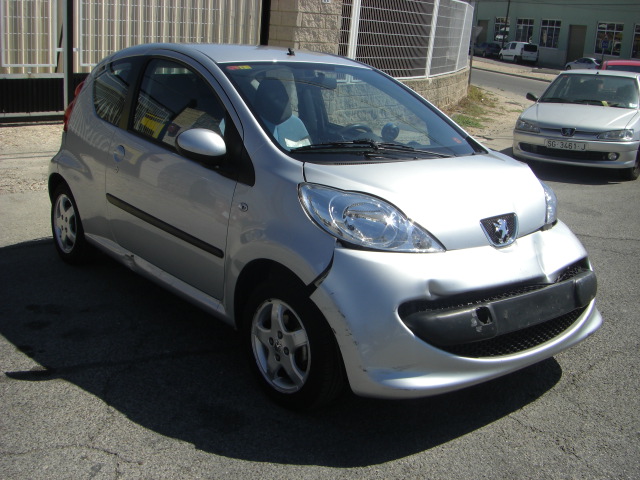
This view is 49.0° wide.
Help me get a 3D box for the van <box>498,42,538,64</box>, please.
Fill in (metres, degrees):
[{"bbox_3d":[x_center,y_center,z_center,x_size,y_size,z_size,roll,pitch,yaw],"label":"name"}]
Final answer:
[{"bbox_3d":[19.333,-18.251,68.500,1.800,1.860,4.400,-1,17,-16],"label":"van"}]

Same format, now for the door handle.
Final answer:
[{"bbox_3d":[-1.054,-0.457,3.707,0.045,0.090,0.130,-8,18,-39],"label":"door handle"}]

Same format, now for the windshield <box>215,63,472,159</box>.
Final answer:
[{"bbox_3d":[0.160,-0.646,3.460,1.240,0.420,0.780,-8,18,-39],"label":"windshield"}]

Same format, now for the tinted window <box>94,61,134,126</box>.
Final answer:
[{"bbox_3d":[-1.161,-0.828,3.947,0.110,0.360,0.600,8,9,-36],"label":"tinted window"}]

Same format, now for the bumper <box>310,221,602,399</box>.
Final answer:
[{"bbox_3d":[0.717,0.248,2.969,1.550,0.520,0.460,-8,18,-39],"label":"bumper"}]

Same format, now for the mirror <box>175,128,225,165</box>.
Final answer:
[{"bbox_3d":[-0.491,-0.384,2.919,0.220,0.170,0.130,-8,18,-39],"label":"mirror"}]

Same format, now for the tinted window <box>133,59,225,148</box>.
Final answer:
[{"bbox_3d":[-0.669,-0.644,3.370,0.110,0.390,0.940,10,7,-42],"label":"tinted window"}]

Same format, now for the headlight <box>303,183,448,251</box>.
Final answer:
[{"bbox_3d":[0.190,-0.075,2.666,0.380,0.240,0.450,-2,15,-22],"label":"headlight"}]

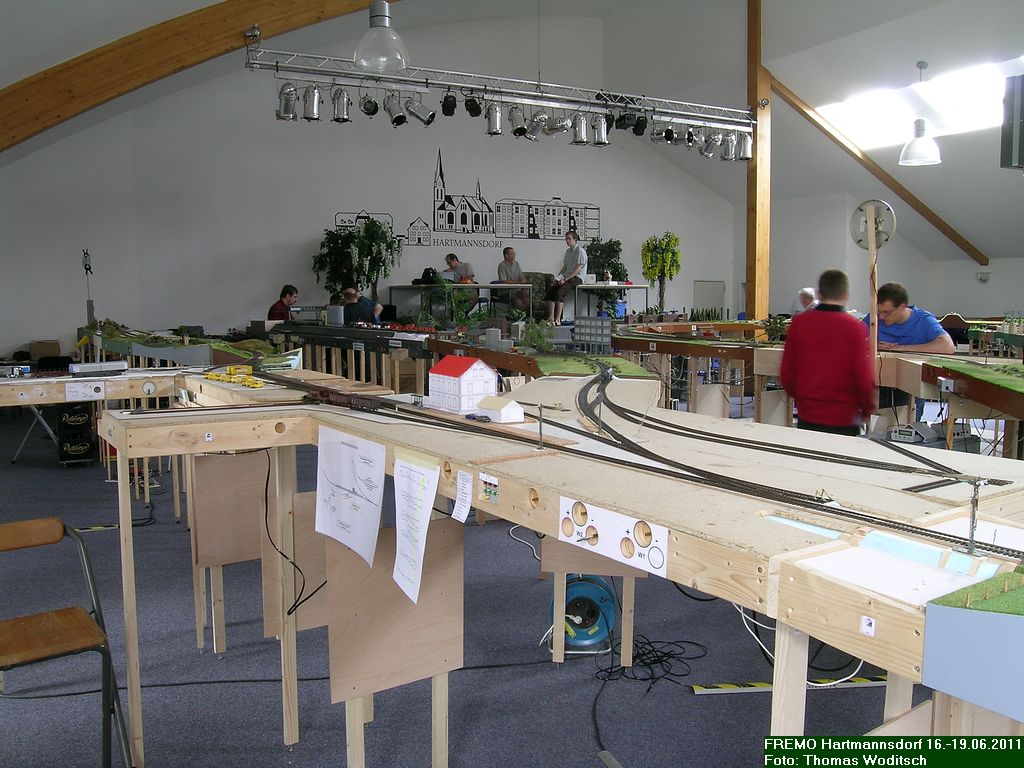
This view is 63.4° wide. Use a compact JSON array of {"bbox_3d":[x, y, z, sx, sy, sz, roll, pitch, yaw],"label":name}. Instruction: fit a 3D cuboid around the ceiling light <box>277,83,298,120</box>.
[{"bbox_3d":[-2.808,-3.541,10.383,0.250,0.440,0.250,-2,21,-25],"label":"ceiling light"}]

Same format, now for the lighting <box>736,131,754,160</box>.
[{"bbox_3d":[3.851,-3.900,13.630,0.230,0.420,0.230,-2,7,-25],"label":"lighting"}]

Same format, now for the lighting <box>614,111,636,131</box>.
[{"bbox_3d":[1.699,-3.945,12.400,0.320,0.250,0.230,-21,17,-35],"label":"lighting"}]

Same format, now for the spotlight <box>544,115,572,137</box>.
[{"bbox_3d":[0.678,-3.757,12.085,0.420,0.240,0.240,-8,3,21],"label":"spotlight"}]

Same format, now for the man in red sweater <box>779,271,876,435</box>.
[{"bbox_3d":[1.964,0.170,5.194,0.560,1.760,0.360,2,6,14],"label":"man in red sweater"}]

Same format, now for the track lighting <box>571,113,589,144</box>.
[{"bbox_3d":[1.005,-3.778,12.248,0.240,0.430,0.240,1,6,0],"label":"track lighting"}]

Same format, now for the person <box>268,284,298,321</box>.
[{"bbox_3d":[-2.502,-0.538,9.800,0.720,1.280,0.500,0,6,-9],"label":"person"}]

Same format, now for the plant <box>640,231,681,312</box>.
[{"bbox_3d":[2.653,-1.885,14.800,0.680,1.700,0.680,1,6,0],"label":"plant"}]

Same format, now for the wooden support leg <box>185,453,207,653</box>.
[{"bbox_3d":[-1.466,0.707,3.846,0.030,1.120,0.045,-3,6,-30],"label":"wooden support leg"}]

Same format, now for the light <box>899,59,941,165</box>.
[{"bbox_3d":[5.271,-3.481,10.700,0.540,1.280,0.540,3,7,26],"label":"light"}]

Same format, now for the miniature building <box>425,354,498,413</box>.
[{"bbox_3d":[-0.157,0.001,2.735,0.146,0.166,0.206,-4,7,-34],"label":"miniature building"}]

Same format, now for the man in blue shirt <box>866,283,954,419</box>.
[{"bbox_3d":[2.694,0.142,5.637,0.660,1.640,0.550,3,7,25],"label":"man in blue shirt"}]

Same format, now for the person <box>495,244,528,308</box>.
[{"bbox_3d":[0.000,-1.613,13.700,0.650,1.280,0.480,4,7,40],"label":"person"}]

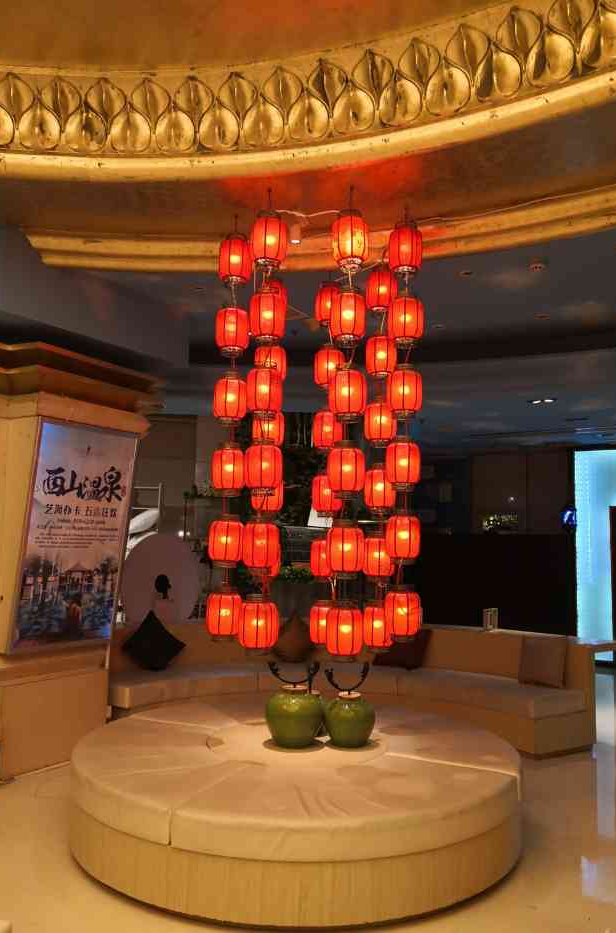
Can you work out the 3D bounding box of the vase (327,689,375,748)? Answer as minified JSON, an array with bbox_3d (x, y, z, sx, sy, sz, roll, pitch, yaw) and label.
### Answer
[{"bbox_3d":[0.247,1.449,4.171,0.288,0.277,0.288,1,-6,0],"label":"vase"}]

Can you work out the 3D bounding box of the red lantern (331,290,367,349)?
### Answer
[{"bbox_3d":[0.217,-0.800,3.922,0.200,0.295,0.200,1,-6,0],"label":"red lantern"}]

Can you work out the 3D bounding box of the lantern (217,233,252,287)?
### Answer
[{"bbox_3d":[-0.440,-1.262,4.416,0.200,0.295,0.200,1,-6,0],"label":"lantern"}]

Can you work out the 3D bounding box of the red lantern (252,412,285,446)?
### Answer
[{"bbox_3d":[-0.254,-0.238,4.738,0.200,0.295,0.200,1,-6,0],"label":"red lantern"}]

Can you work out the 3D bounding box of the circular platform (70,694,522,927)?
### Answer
[{"bbox_3d":[-0.064,1.763,4.167,2.510,0.400,2.510,1,-6,0],"label":"circular platform"}]

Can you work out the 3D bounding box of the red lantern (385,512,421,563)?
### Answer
[{"bbox_3d":[0.537,0.404,4.115,0.200,0.295,0.200,1,-6,0],"label":"red lantern"}]

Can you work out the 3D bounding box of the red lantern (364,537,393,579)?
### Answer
[{"bbox_3d":[0.441,0.569,4.549,0.200,0.295,0.200,1,-6,0],"label":"red lantern"}]

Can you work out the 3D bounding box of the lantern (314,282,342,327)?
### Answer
[{"bbox_3d":[0.136,-1.111,4.962,0.200,0.295,0.200,1,-6,0],"label":"lantern"}]

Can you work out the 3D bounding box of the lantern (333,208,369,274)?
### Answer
[{"bbox_3d":[0.232,-1.231,3.965,0.200,0.295,0.200,1,-6,0],"label":"lantern"}]

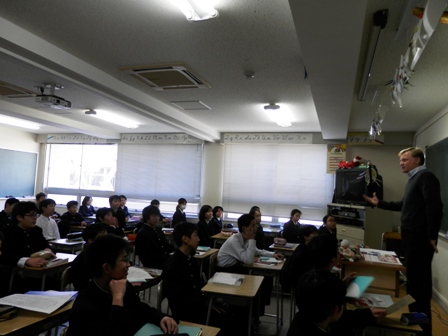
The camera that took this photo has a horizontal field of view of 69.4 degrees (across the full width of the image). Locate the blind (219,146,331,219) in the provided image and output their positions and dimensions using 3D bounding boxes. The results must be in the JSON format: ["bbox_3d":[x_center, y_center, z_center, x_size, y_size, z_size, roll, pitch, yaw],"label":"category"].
[{"bbox_3d":[1.090,0.282,6.886,2.400,1.560,0.050,2,-4,19],"label":"blind"}]

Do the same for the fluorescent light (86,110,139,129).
[{"bbox_3d":[-2.046,-0.922,6.141,0.225,0.120,1.270,2,-4,19],"label":"fluorescent light"}]

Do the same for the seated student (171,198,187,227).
[{"bbox_3d":[-0.839,1.246,6.433,0.660,1.210,0.450,1,-4,31],"label":"seated student"}]

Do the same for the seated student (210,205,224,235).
[{"bbox_3d":[-0.049,1.302,6.183,0.680,1.150,0.450,1,-4,31],"label":"seated student"}]

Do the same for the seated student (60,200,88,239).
[{"bbox_3d":[-2.705,1.193,5.878,0.720,1.140,0.460,2,-5,16],"label":"seated student"}]

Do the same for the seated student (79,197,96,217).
[{"bbox_3d":[-2.997,1.216,7.172,0.680,1.140,0.450,0,-4,34],"label":"seated student"}]

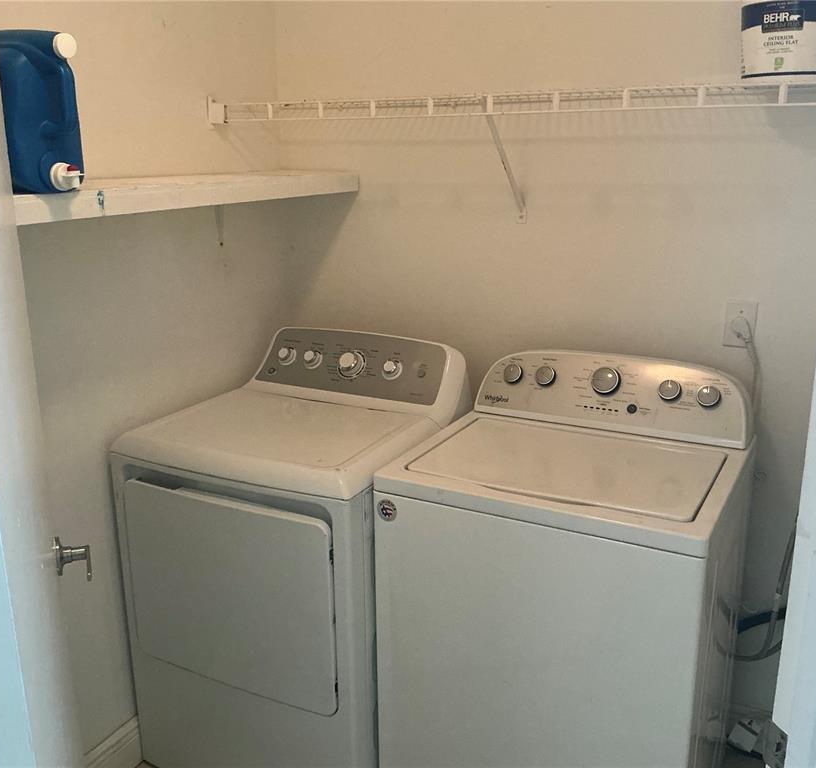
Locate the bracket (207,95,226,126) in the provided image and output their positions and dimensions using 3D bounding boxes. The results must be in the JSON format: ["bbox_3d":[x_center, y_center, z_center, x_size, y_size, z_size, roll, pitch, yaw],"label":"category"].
[{"bbox_3d":[-0.511,-0.734,2.233,0.050,0.078,0.030,8,18,26],"label":"bracket"}]

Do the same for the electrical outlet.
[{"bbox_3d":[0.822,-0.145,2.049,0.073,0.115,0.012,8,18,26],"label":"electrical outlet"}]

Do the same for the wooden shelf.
[{"bbox_3d":[-0.587,-0.439,1.903,0.273,0.050,1.400,8,18,26],"label":"wooden shelf"}]

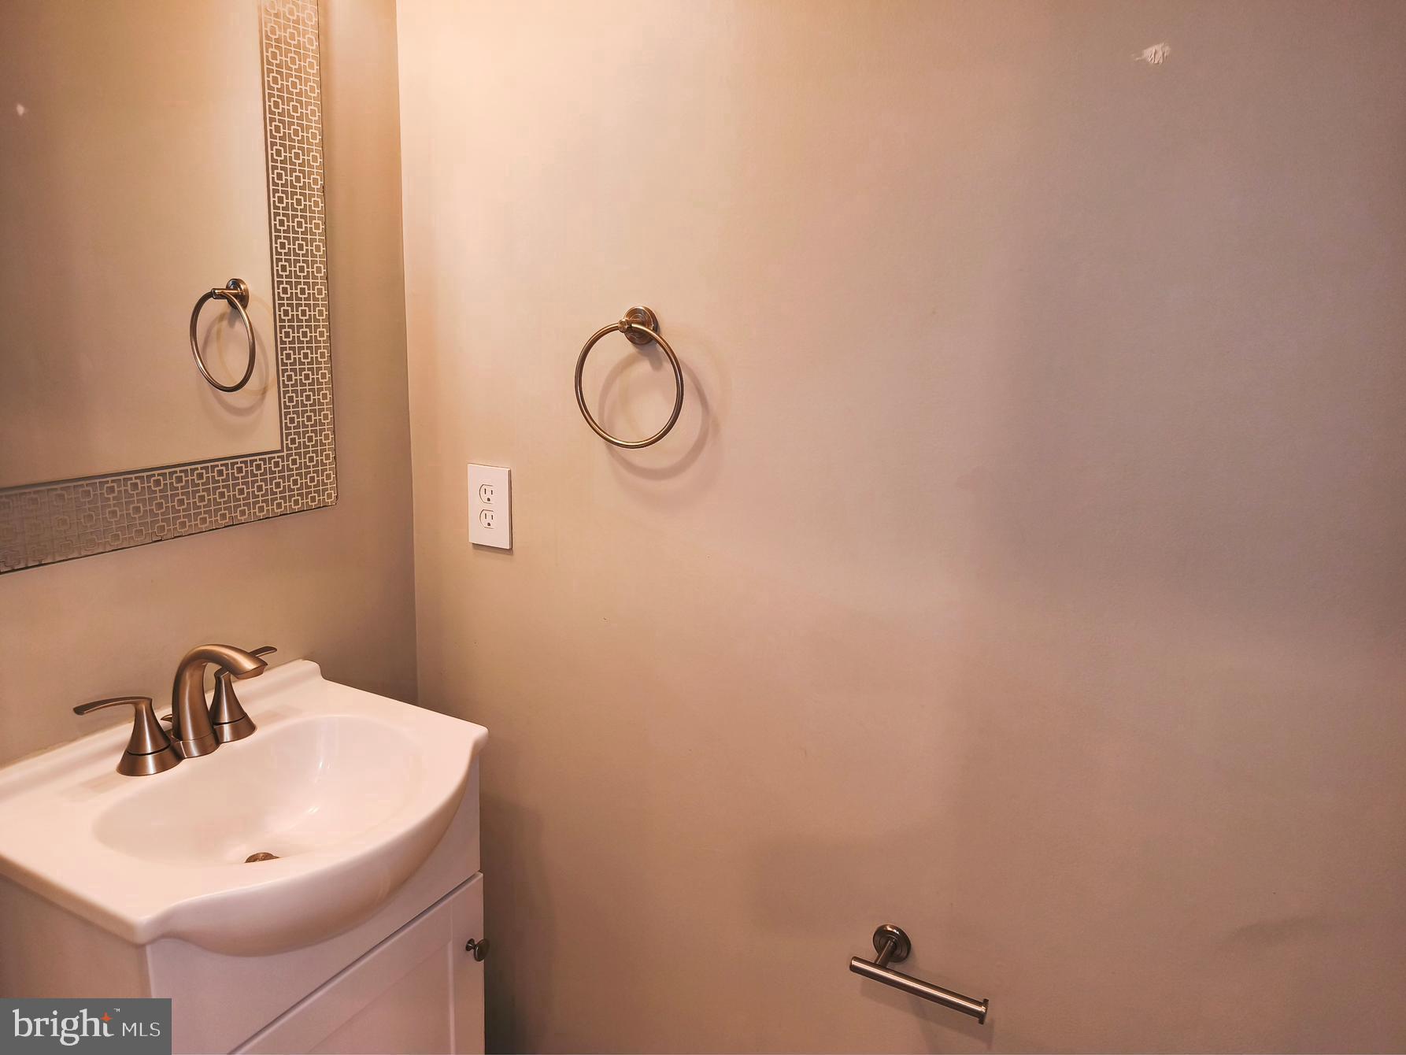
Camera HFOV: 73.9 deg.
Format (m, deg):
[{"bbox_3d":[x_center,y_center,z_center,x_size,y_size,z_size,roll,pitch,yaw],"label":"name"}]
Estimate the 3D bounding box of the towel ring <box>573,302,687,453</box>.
[{"bbox_3d":[-0.095,-0.201,1.257,0.168,0.191,0.053,9,15,25],"label":"towel ring"}]

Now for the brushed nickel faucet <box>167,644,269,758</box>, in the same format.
[{"bbox_3d":[-0.579,0.210,1.117,0.158,0.146,0.046,9,15,25],"label":"brushed nickel faucet"}]

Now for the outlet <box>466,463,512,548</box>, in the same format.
[{"bbox_3d":[-0.325,-0.033,1.435,0.079,0.124,0.008,9,15,25],"label":"outlet"}]

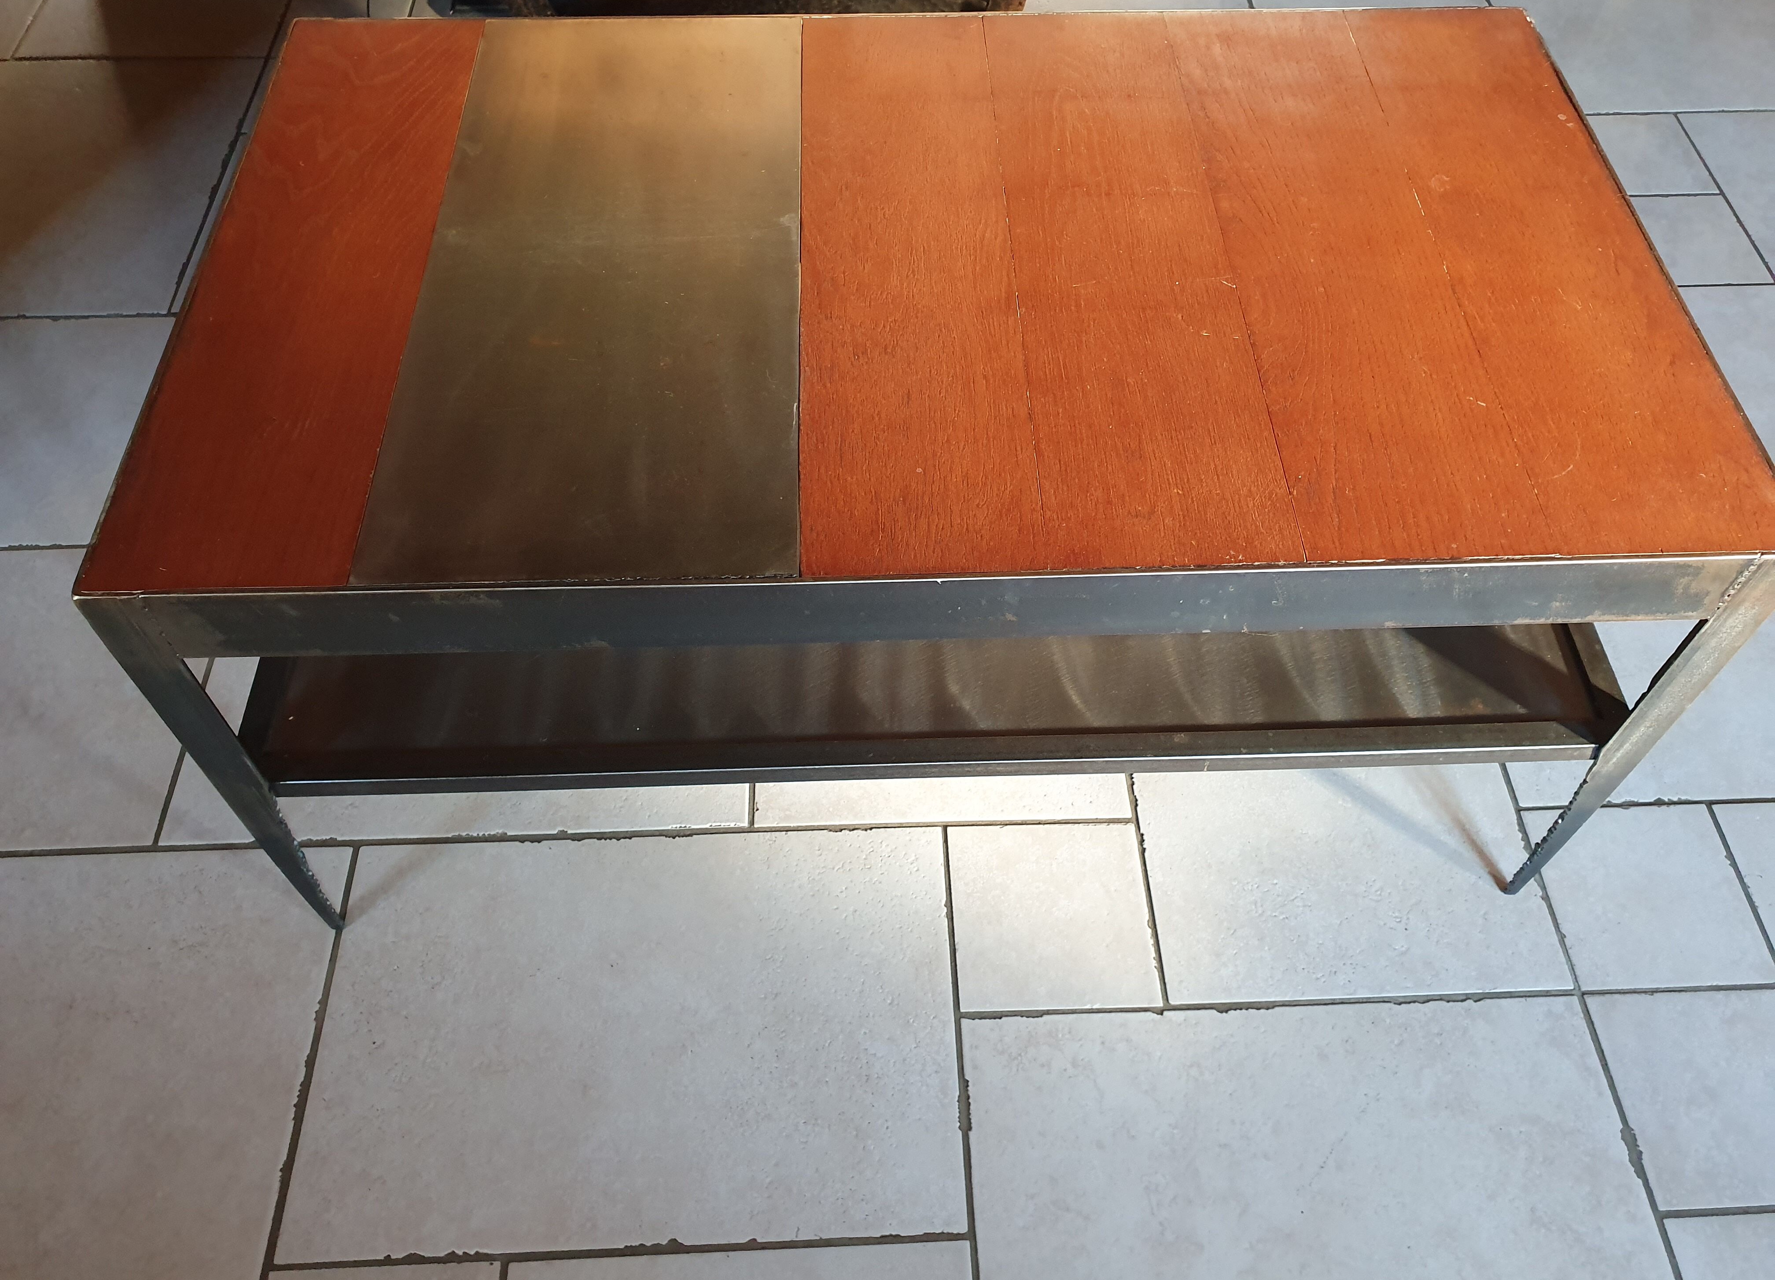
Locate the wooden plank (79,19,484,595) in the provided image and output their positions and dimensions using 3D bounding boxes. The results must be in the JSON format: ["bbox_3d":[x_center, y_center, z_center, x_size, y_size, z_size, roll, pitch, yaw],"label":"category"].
[{"bbox_3d":[-0.374,-0.247,0.883,0.143,0.020,0.548,-2,55,-2],"label":"wooden plank"}]

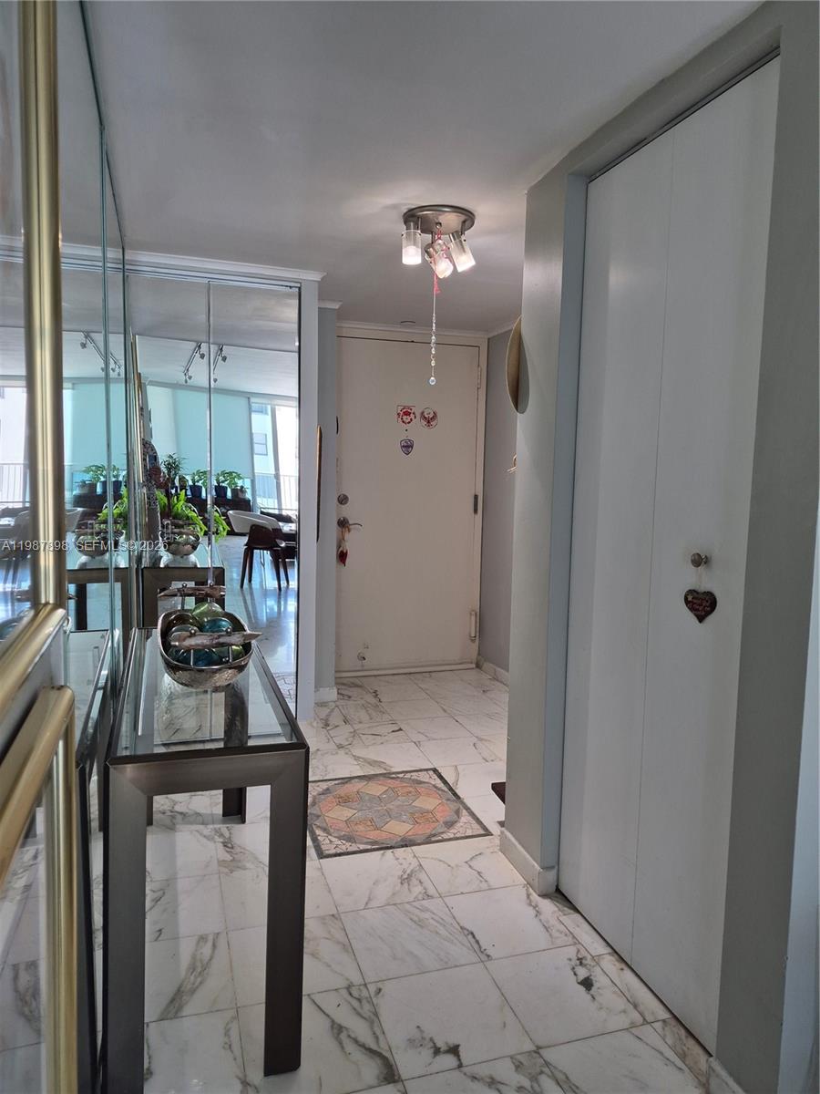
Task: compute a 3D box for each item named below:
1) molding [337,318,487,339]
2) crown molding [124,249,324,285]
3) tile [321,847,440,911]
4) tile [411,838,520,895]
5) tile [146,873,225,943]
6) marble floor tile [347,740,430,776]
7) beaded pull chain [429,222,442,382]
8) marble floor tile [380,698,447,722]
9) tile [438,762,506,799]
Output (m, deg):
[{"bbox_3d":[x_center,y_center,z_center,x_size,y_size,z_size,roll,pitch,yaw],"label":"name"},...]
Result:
[{"bbox_3d":[0.003,-1.298,4.378,1.024,0.048,0.045,-1,6,-17],"label":"molding"},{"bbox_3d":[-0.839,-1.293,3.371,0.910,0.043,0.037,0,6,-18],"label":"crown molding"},{"bbox_3d":[-0.098,1.024,2.236,0.307,0.012,0.296,0,6,-18],"label":"tile"},{"bbox_3d":[0.182,1.016,2.325,0.282,0.012,0.303,-1,6,-17],"label":"tile"},{"bbox_3d":[-0.678,1.025,2.054,0.303,0.012,0.303,-1,6,-17],"label":"tile"},{"bbox_3d":[-0.089,0.934,3.196,0.321,0.012,0.310,0,6,-18],"label":"marble floor tile"},{"bbox_3d":[0.090,-0.846,2.551,0.042,0.560,0.035,-1,6,-17],"label":"beaded pull chain"},{"bbox_3d":[0.026,0.871,3.862,0.303,0.012,0.303,-1,6,-17],"label":"marble floor tile"},{"bbox_3d":[0.299,0.957,2.997,0.303,0.012,0.303,-1,6,-17],"label":"tile"}]

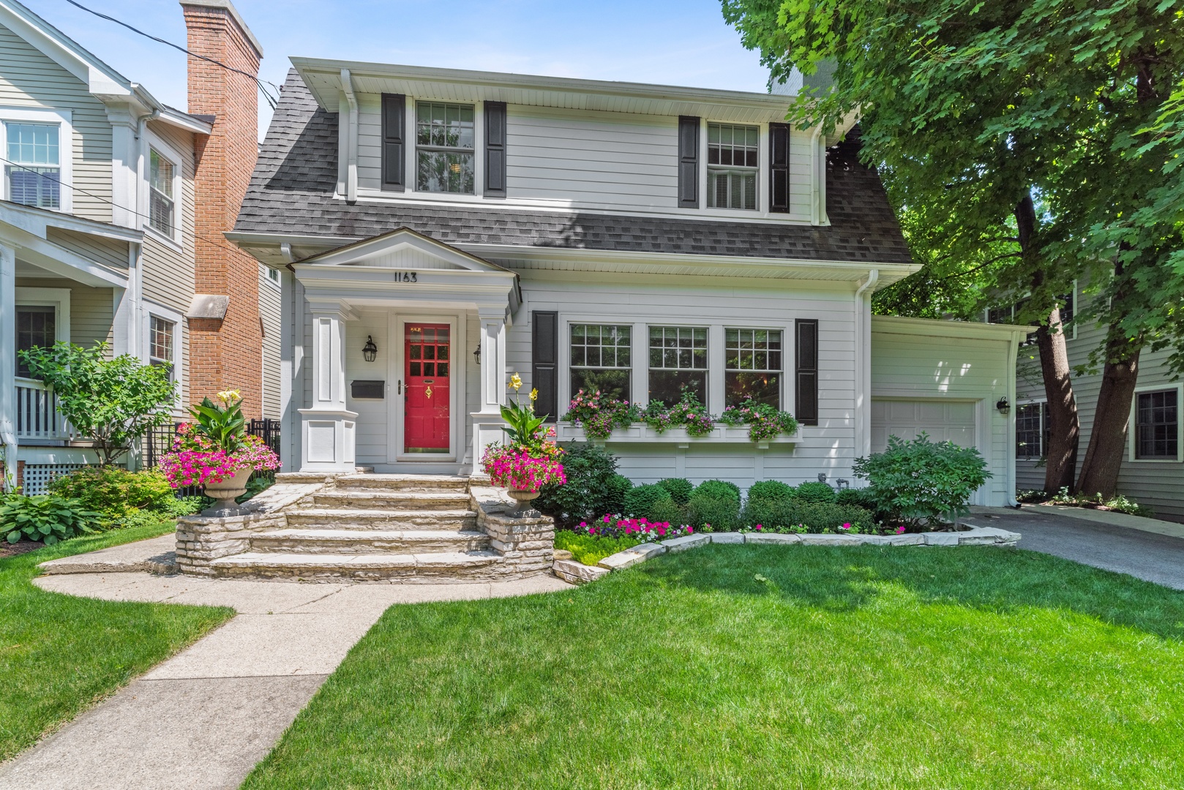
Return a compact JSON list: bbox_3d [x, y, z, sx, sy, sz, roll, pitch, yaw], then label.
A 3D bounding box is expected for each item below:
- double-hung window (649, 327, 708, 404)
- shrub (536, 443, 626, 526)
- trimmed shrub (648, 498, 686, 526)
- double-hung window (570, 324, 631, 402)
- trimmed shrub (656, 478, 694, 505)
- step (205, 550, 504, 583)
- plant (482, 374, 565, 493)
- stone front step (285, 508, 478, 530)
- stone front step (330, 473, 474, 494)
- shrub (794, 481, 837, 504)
[{"bbox_3d":[1.354,-0.401,7.780,0.960,1.380,0.100,1,-3,-6],"label":"double-hung window"},{"bbox_3d":[-0.146,1.188,6.500,1.180,1.120,1.080,0,-3,-6],"label":"shrub"},{"bbox_3d":[1.020,1.597,6.680,0.540,0.430,0.500,0,-3,-6],"label":"trimmed shrub"},{"bbox_3d":[0.127,-0.422,7.376,0.900,1.320,0.110,0,-1,-6],"label":"double-hung window"},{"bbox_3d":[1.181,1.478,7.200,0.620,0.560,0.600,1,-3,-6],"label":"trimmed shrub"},{"bbox_3d":[-2.130,1.610,4.620,2.600,0.200,0.450,1,-3,-3],"label":"step"},{"bbox_3d":[-0.710,0.401,5.150,0.860,1.200,0.840,1,-3,-6],"label":"plant"},{"bbox_3d":[-2.130,1.294,5.179,1.940,0.160,0.460,0,-3,-3],"label":"stone front step"},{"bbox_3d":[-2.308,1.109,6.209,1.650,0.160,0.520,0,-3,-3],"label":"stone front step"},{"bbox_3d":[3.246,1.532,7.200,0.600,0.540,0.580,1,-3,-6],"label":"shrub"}]

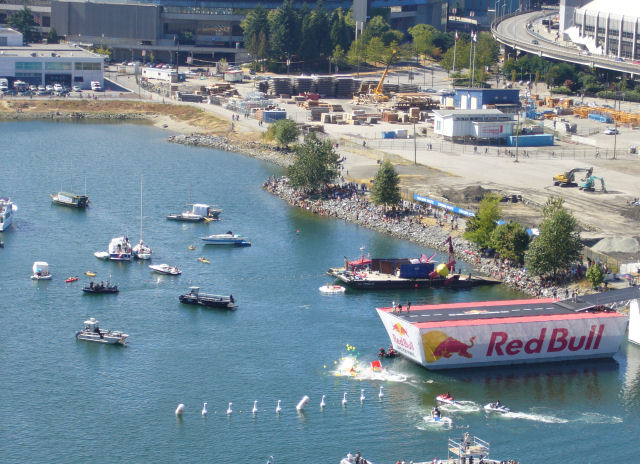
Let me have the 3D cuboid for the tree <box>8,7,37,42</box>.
[{"bbox_3d":[-97.610,-67.650,639.060,9.500,14.000,9.500,2,11,0],"label":"tree"}]

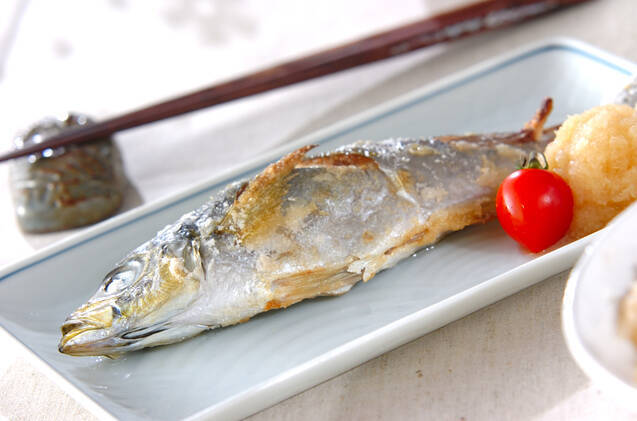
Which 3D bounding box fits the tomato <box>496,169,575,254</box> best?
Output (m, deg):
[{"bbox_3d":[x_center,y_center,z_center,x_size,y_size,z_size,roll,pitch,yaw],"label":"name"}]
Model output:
[{"bbox_3d":[0.077,0.000,0.810,0.027,0.030,0.027,0,12,0],"label":"tomato"}]

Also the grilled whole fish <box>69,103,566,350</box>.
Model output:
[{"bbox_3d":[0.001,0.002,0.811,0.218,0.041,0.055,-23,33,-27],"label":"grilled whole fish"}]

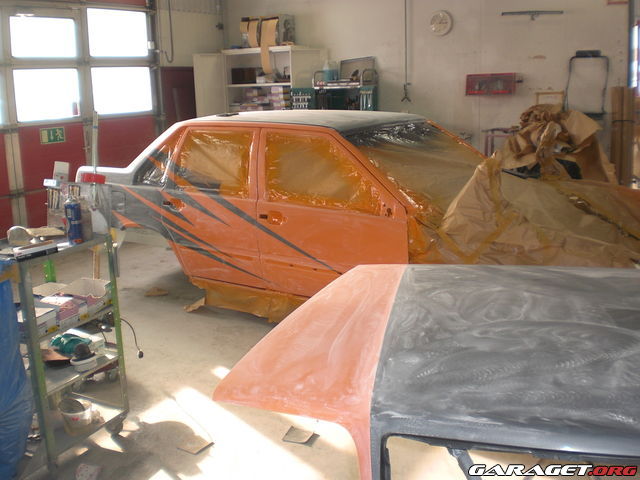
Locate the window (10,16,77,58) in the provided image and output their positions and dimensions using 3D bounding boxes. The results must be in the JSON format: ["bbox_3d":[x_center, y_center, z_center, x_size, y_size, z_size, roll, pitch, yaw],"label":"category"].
[{"bbox_3d":[-2.674,-1.965,6.482,0.050,0.368,0.746,6,16,29],"label":"window"}]

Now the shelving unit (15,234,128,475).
[{"bbox_3d":[-1.227,0.482,2.993,0.410,0.960,0.482,6,16,26],"label":"shelving unit"}]

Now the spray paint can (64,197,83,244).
[{"bbox_3d":[-1.060,-0.087,2.865,0.065,0.195,0.065,-7,15,-20],"label":"spray paint can"}]

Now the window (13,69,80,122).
[{"bbox_3d":[-2.677,-1.439,6.583,0.050,0.479,0.745,6,16,29],"label":"window"}]

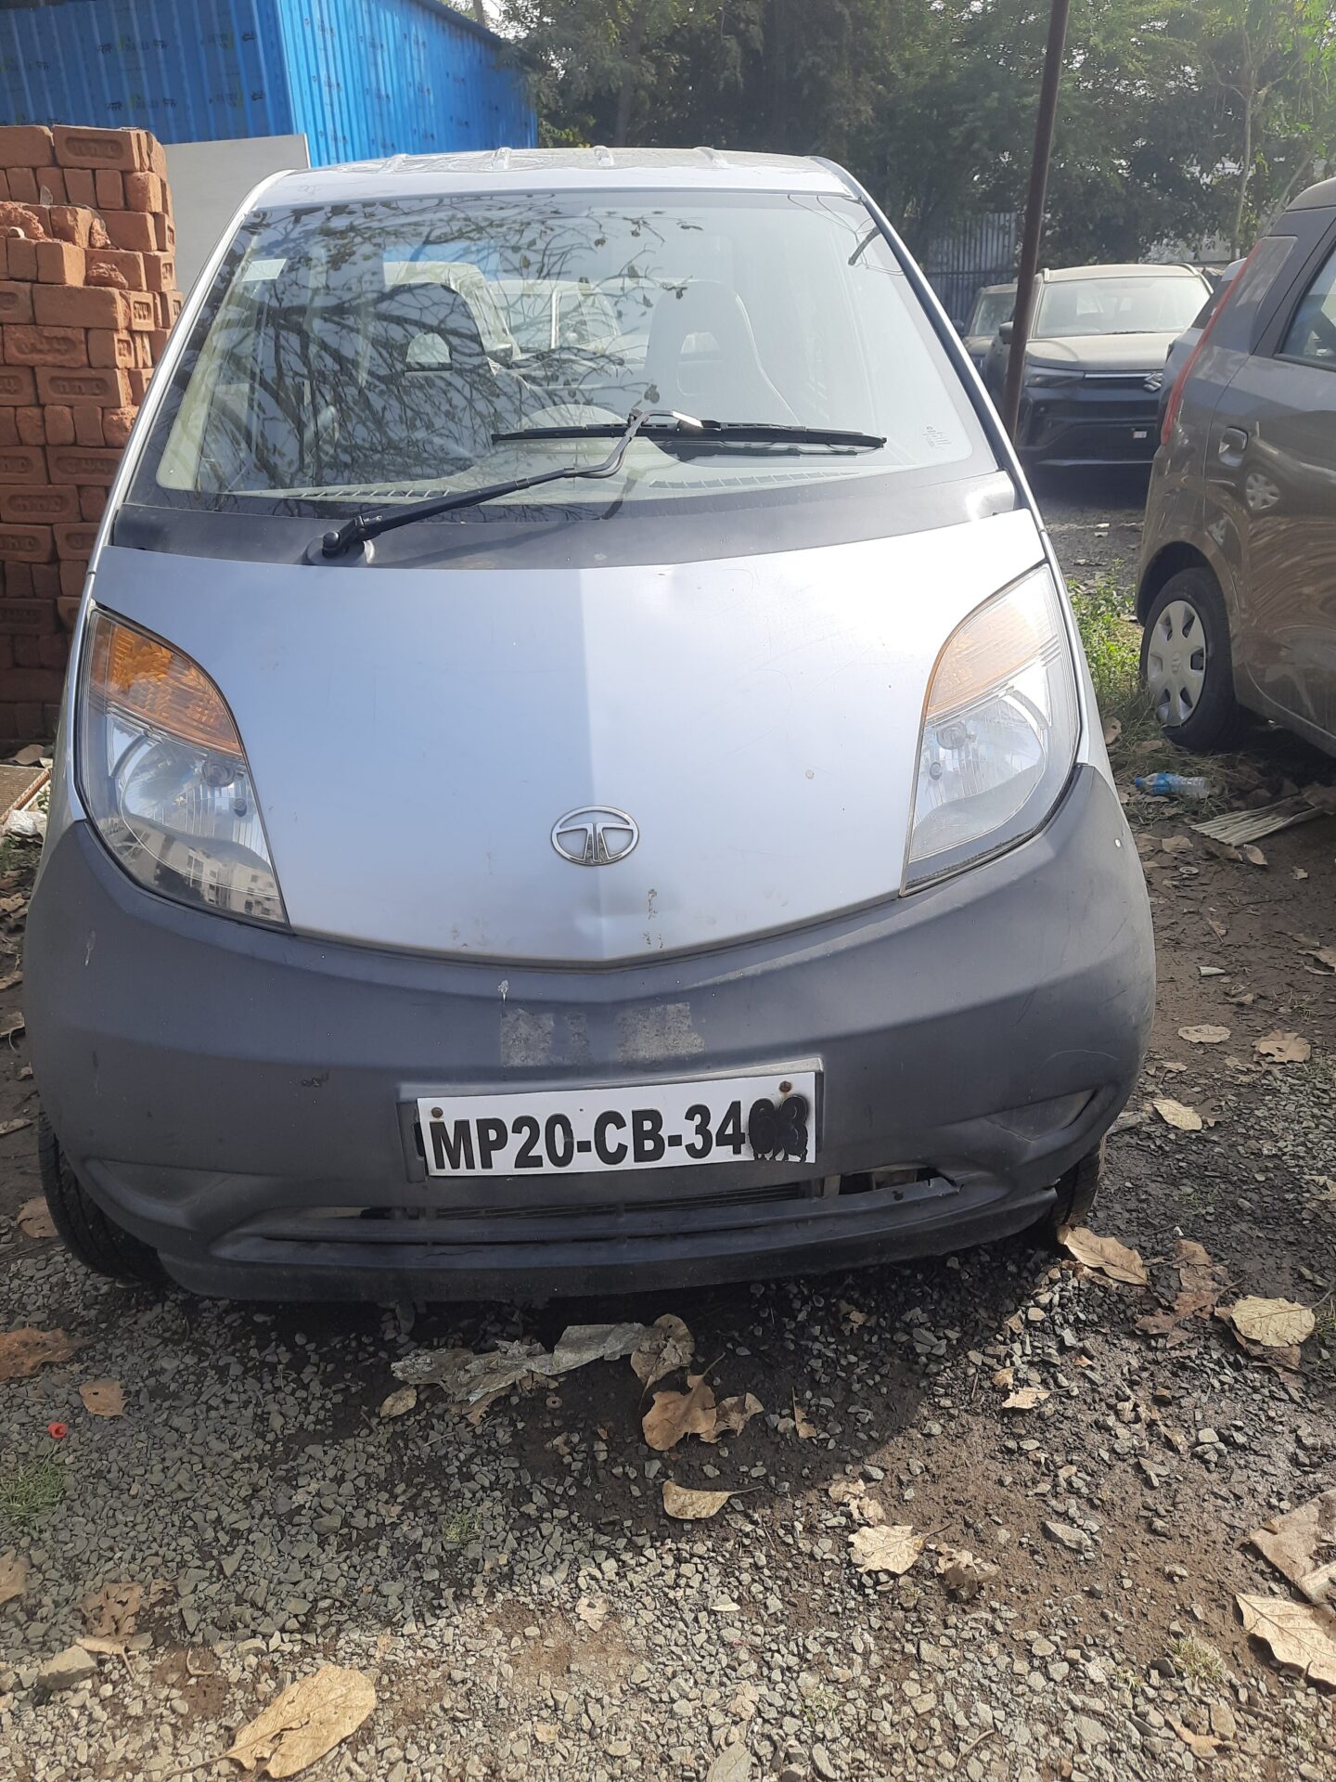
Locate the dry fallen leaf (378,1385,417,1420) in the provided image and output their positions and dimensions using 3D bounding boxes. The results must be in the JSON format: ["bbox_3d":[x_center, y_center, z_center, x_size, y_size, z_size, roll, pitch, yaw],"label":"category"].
[{"bbox_3d":[-0.355,0.677,1.702,0.031,0.012,0.061,15,29,32],"label":"dry fallen leaf"}]

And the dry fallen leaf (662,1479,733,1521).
[{"bbox_3d":[0.031,0.732,1.549,0.083,0.020,0.049,4,25,13],"label":"dry fallen leaf"}]

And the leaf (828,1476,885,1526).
[{"bbox_3d":[0.227,0.729,1.544,0.044,0.020,0.074,-12,27,-23],"label":"leaf"}]

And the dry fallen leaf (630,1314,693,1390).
[{"bbox_3d":[-0.006,0.629,1.757,0.086,0.025,0.137,6,26,13],"label":"dry fallen leaf"}]

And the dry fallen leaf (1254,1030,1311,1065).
[{"bbox_3d":[1.177,0.297,2.453,0.102,0.020,0.112,6,26,13],"label":"dry fallen leaf"}]

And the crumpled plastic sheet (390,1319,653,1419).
[{"bbox_3d":[-0.196,0.643,1.735,0.351,0.040,0.145,-6,22,-8],"label":"crumpled plastic sheet"}]

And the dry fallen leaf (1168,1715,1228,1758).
[{"bbox_3d":[0.525,0.850,1.286,0.053,0.015,0.025,14,29,28],"label":"dry fallen leaf"}]

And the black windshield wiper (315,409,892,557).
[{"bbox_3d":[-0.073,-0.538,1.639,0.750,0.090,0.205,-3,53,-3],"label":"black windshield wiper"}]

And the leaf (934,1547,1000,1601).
[{"bbox_3d":[0.330,0.766,1.450,0.065,0.030,0.056,19,31,36],"label":"leaf"}]

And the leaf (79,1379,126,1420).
[{"bbox_3d":[-0.757,0.677,1.721,0.072,0.014,0.066,-3,25,-3],"label":"leaf"}]

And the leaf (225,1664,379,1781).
[{"bbox_3d":[-0.373,0.843,1.310,0.148,0.020,0.089,-15,29,-28],"label":"leaf"}]

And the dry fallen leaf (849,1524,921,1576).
[{"bbox_3d":[0.255,0.757,1.482,0.087,0.020,0.060,-3,25,-2],"label":"dry fallen leaf"}]

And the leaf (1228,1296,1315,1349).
[{"bbox_3d":[0.849,0.600,1.803,0.129,0.025,0.096,-6,26,-11],"label":"leaf"}]

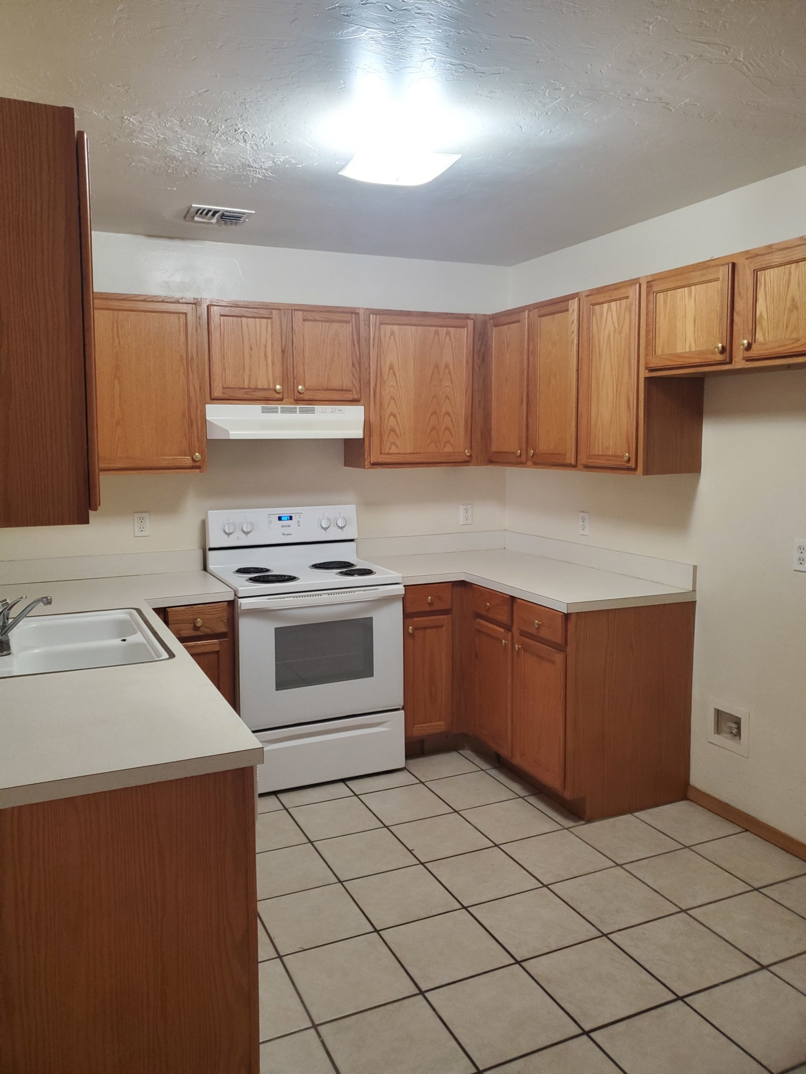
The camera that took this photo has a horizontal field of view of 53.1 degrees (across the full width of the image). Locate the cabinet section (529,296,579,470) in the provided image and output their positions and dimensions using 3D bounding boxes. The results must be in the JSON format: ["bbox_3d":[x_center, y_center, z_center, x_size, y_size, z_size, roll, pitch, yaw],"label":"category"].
[{"bbox_3d":[0.810,-0.685,3.680,0.300,0.714,0.361,-3,7,-24],"label":"cabinet section"}]

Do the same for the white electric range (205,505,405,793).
[{"bbox_3d":[-0.468,0.477,3.787,0.755,1.187,0.680,-3,8,-25],"label":"white electric range"}]

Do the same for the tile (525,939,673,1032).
[{"bbox_3d":[0.546,1.260,2.280,0.304,0.010,0.304,-3,8,-25],"label":"tile"}]

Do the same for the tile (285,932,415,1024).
[{"bbox_3d":[-0.157,1.246,2.284,0.304,0.012,0.304,-3,7,-25],"label":"tile"}]

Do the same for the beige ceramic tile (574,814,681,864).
[{"bbox_3d":[0.850,1.161,3.095,0.304,0.012,0.304,-3,7,-25],"label":"beige ceramic tile"}]

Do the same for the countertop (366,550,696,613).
[{"bbox_3d":[0.473,0.187,3.781,0.943,0.037,1.443,-3,8,-25],"label":"countertop"}]

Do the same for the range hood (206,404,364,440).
[{"bbox_3d":[-0.563,-0.539,3.822,0.760,0.155,0.452,-3,7,-25],"label":"range hood"}]

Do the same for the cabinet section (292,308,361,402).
[{"bbox_3d":[-0.415,-0.857,3.899,0.327,0.408,0.300,-3,7,-24],"label":"cabinet section"}]

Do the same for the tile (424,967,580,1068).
[{"bbox_3d":[0.262,1.277,2.149,0.304,0.010,0.304,-3,8,-25],"label":"tile"}]

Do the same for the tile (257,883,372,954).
[{"bbox_3d":[-0.288,1.226,2.583,0.305,0.010,0.305,-3,7,-25],"label":"tile"}]

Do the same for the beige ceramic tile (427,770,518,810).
[{"bbox_3d":[0.302,1.113,3.544,0.305,0.010,0.305,-3,7,-25],"label":"beige ceramic tile"}]

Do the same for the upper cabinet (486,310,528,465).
[{"bbox_3d":[0.658,-0.733,4.064,0.323,0.735,0.370,-3,7,-25],"label":"upper cabinet"}]

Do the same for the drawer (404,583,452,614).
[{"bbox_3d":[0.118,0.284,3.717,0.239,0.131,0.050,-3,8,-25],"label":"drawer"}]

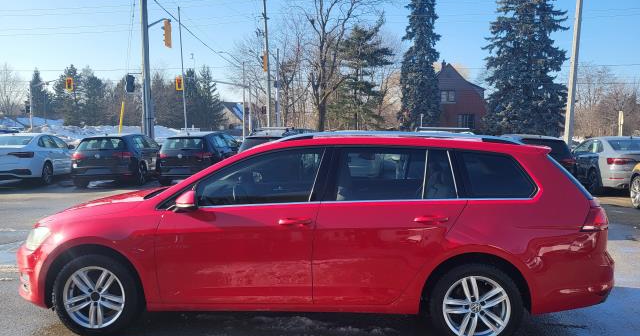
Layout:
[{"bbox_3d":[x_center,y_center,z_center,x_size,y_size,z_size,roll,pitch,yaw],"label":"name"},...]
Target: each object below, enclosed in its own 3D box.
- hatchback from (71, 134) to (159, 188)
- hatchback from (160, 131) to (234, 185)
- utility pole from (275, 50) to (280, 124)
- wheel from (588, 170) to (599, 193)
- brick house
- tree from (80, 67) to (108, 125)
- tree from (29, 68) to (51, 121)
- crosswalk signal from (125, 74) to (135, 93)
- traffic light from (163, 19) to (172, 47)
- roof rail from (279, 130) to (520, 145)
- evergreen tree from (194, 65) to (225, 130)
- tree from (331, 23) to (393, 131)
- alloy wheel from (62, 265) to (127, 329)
[{"bbox_3d":[-6.092,-0.291,15.006,1.820,1.460,4.270,-1,4,-5],"label":"hatchback"},{"bbox_3d":[-3.521,-0.313,15.156,1.820,1.460,4.270,0,4,6],"label":"hatchback"},{"bbox_3d":[-2.547,-4.024,28.762,0.300,6.085,0.300,0,5,0],"label":"utility pole"},{"bbox_3d":[6.666,0.285,11.640,0.210,0.510,0.510,1,4,11],"label":"wheel"},{"bbox_3d":[13.304,-7.057,53.087,7.800,8.100,9.000,0,5,0],"label":"brick house"},{"bbox_3d":[-29.864,-8.958,63.477,3.861,8.767,3.861,0,5,0],"label":"tree"},{"bbox_3d":[-38.177,-9.235,65.464,3.295,8.514,3.295,0,5,0],"label":"tree"},{"bbox_3d":[-8.608,-3.809,21.800,0.420,0.800,0.400,1,4,18],"label":"crosswalk signal"},{"bbox_3d":[-6.916,-6.077,21.800,0.450,1.150,0.580,1,4,12],"label":"traffic light"},{"bbox_3d":[0.533,-0.220,3.441,1.815,0.110,0.060,1,5,3],"label":"roof rail"},{"bbox_3d":[-15.606,-8.899,68.393,4.400,11.230,4.400,0,4,0],"label":"evergreen tree"},{"bbox_3d":[3.533,-7.148,40.536,5.288,10.347,5.288,0,5,0],"label":"tree"},{"bbox_3d":[-1.605,0.924,3.512,0.455,0.455,0.190,0,4,5],"label":"alloy wheel"}]

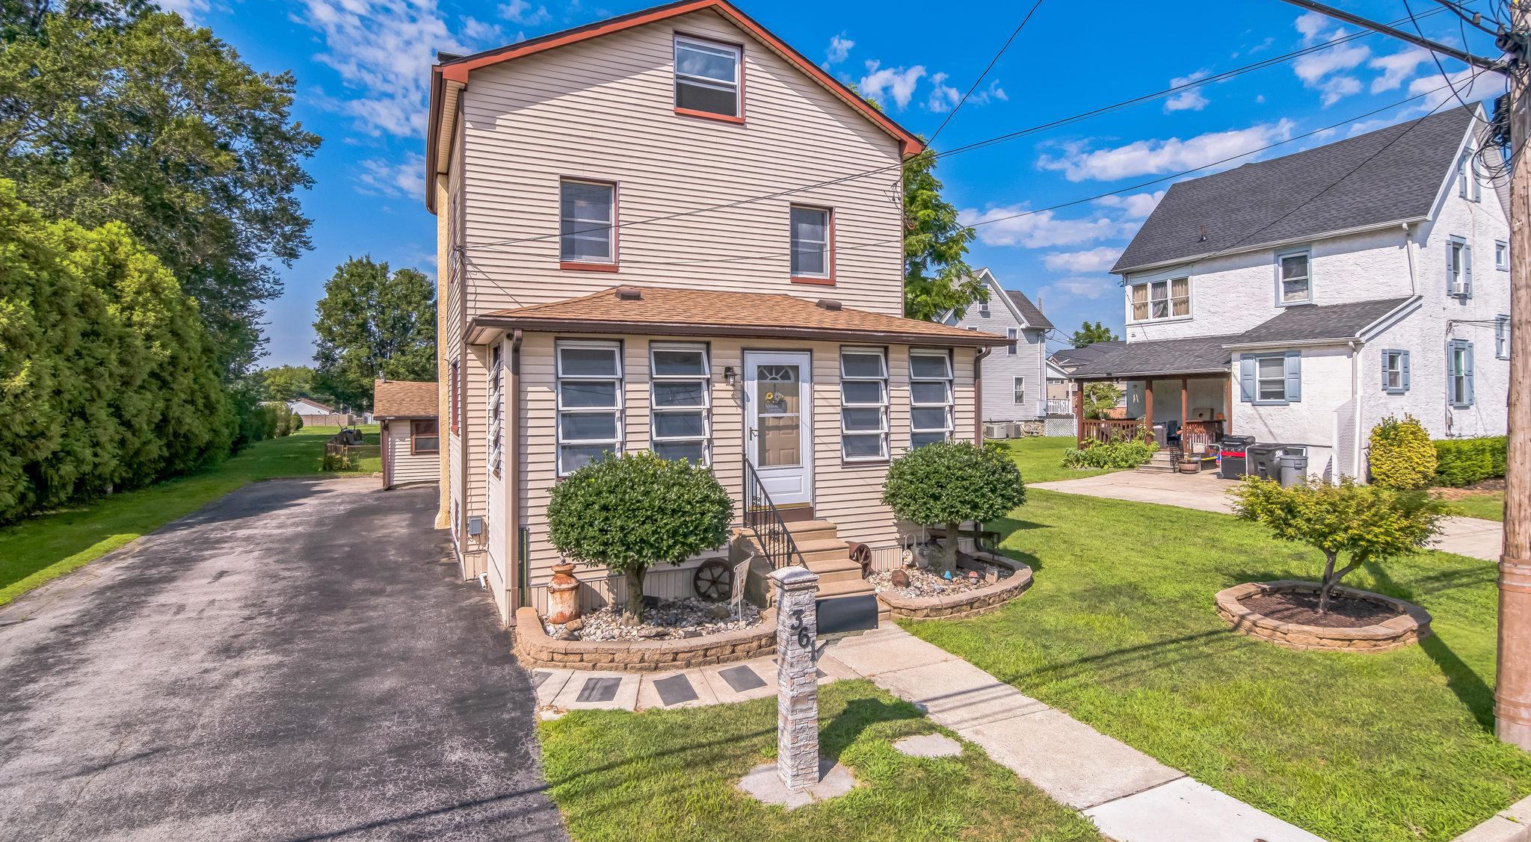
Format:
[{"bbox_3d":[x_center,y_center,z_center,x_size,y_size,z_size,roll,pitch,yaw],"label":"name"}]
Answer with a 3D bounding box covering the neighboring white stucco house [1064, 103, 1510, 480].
[{"bbox_3d":[18.412,-4.111,25.835,11.100,11.300,9.900,-1,1,-28],"label":"neighboring white stucco house"}]

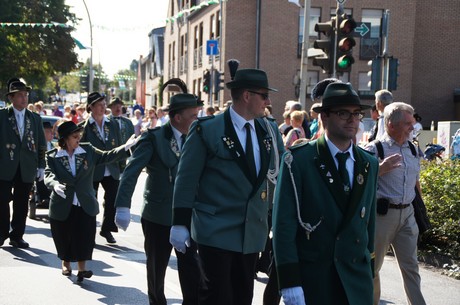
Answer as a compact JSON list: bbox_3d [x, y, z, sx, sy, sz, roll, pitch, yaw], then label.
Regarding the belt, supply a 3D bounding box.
[{"bbox_3d":[1.067,0.355,6.400,0.260,0.045,0.350,4,4,41],"label":"belt"}]

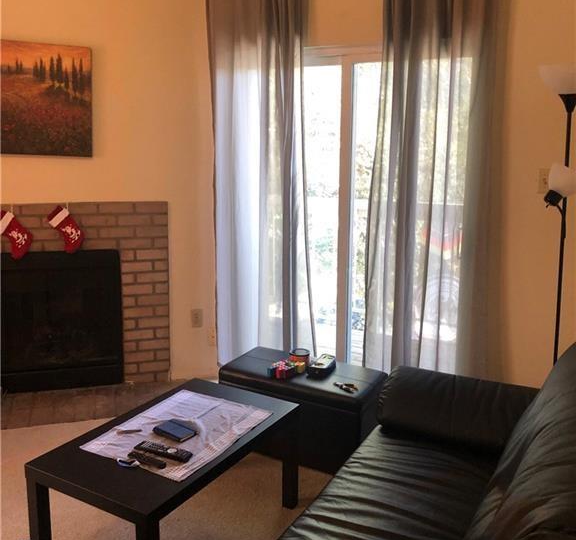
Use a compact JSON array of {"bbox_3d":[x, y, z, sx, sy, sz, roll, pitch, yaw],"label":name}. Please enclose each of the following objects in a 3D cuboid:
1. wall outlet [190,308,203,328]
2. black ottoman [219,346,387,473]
[{"bbox_3d":[-0.575,0.309,3.944,0.072,0.117,0.014,-3,12,-17],"label":"wall outlet"},{"bbox_3d":[0.071,0.701,3.136,0.773,0.400,0.390,7,13,30],"label":"black ottoman"}]

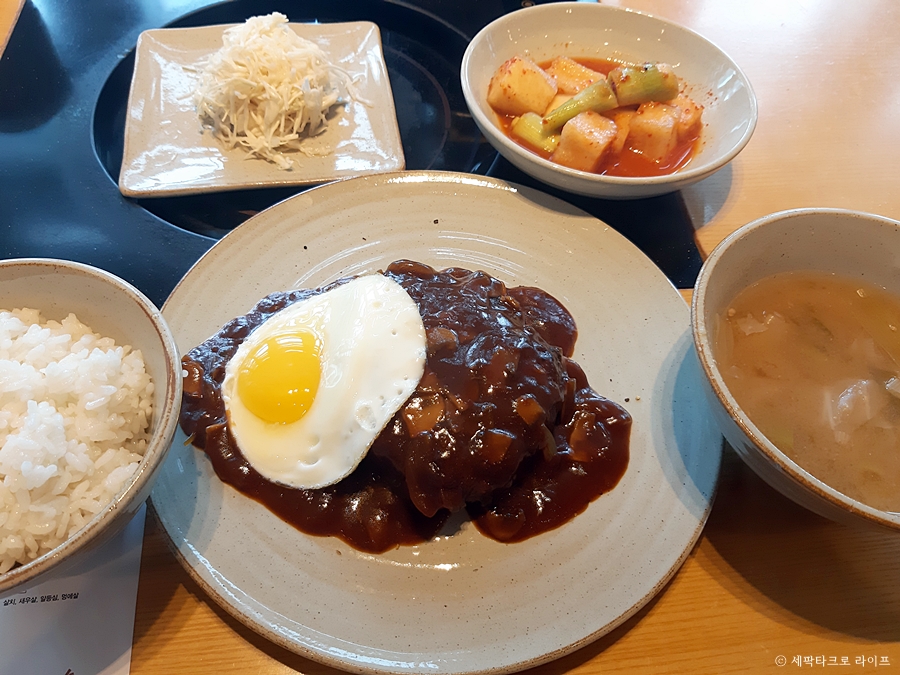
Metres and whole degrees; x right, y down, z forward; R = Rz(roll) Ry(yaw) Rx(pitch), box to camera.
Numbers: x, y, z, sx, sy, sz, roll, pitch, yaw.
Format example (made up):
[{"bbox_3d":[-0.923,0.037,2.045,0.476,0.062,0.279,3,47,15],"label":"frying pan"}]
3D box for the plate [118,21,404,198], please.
[{"bbox_3d":[-0.105,-0.131,0.403,0.143,0.020,0.143,-6,55,-9],"label":"plate"}]

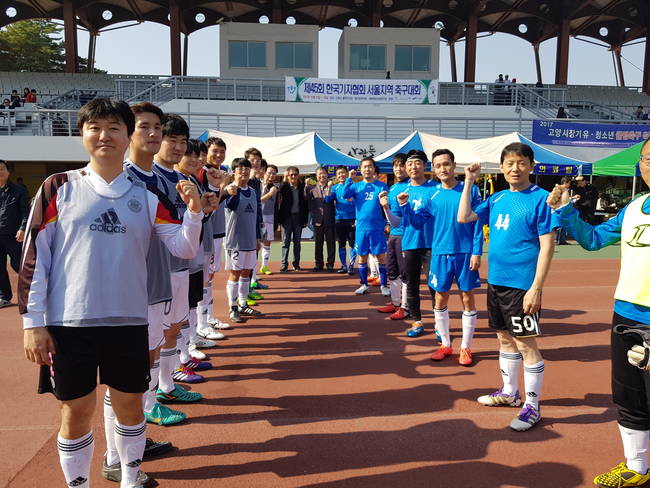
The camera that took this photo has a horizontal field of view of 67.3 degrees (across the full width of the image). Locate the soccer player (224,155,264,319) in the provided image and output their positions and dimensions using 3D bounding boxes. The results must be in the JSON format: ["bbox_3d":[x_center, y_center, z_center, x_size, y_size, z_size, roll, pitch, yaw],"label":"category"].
[{"bbox_3d":[-0.896,-0.043,5.271,0.490,1.720,0.420,-4,9,-30],"label":"soccer player"}]

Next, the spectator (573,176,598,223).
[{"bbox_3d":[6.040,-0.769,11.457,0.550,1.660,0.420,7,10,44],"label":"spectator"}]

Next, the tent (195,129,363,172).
[{"bbox_3d":[-1.863,-1.819,14.272,6.000,2.920,3.000,0,7,-4],"label":"tent"}]

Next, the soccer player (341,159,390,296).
[{"bbox_3d":[0.560,-0.225,6.437,0.620,1.790,0.420,2,7,11],"label":"soccer player"}]

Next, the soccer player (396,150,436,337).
[{"bbox_3d":[0.939,0.031,4.581,0.580,1.760,0.470,4,8,25],"label":"soccer player"}]

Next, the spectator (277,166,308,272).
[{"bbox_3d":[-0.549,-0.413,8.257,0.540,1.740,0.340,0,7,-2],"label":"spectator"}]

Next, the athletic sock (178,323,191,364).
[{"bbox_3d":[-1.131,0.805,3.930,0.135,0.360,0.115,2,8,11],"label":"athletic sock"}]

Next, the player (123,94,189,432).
[{"bbox_3d":[-0.950,0.205,2.641,0.430,1.800,0.560,7,9,44],"label":"player"}]

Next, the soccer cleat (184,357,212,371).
[{"bbox_3d":[-1.043,0.943,3.957,0.280,0.105,0.105,1,8,10],"label":"soccer cleat"}]

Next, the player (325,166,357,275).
[{"bbox_3d":[0.292,-0.404,8.158,0.560,1.750,0.400,2,7,11],"label":"player"}]

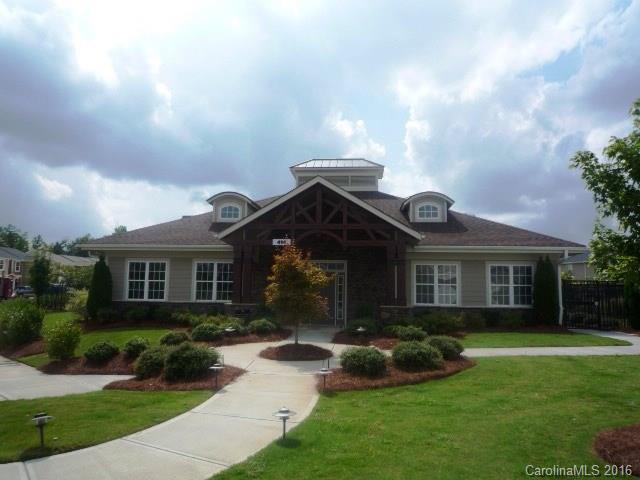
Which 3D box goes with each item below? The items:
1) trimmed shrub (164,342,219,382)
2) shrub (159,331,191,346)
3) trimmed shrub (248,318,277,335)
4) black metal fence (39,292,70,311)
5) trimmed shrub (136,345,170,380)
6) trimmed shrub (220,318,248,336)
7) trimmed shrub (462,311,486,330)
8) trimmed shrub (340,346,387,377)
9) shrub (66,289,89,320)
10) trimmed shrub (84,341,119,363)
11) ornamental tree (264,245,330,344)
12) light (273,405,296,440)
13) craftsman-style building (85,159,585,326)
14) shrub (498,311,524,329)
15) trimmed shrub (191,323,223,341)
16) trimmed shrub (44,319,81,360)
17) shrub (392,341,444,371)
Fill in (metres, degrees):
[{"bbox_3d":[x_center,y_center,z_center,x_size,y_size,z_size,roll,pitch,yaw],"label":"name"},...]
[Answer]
[{"bbox_3d":[-2.107,1.981,7.613,0.873,0.616,0.785,2,-5,-15],"label":"trimmed shrub"},{"bbox_3d":[-3.636,2.482,11.633,0.721,0.387,0.685,2,-5,-17],"label":"shrub"},{"bbox_3d":[-1.834,2.755,14.807,0.874,0.485,0.830,1,-5,-7],"label":"trimmed shrub"},{"bbox_3d":[-13.550,3.086,23.500,1.800,1.100,0.080,0,-5,5],"label":"black metal fence"},{"bbox_3d":[-2.723,1.992,7.642,0.659,0.504,0.626,0,-5,5],"label":"trimmed shrub"},{"bbox_3d":[-2.468,2.533,13.386,0.809,0.514,0.769,0,-5,5],"label":"trimmed shrub"},{"bbox_3d":[5.608,2.912,16.794,0.870,0.694,0.827,0,-5,5],"label":"trimmed shrub"},{"bbox_3d":[0.757,2.090,8.031,0.797,0.472,0.757,0,-5,5],"label":"trimmed shrub"},{"bbox_3d":[-9.927,2.613,19.004,0.947,1.337,0.900,3,-6,-27],"label":"shrub"},{"bbox_3d":[-4.235,2.154,8.997,0.670,0.389,0.637,0,-5,5],"label":"trimmed shrub"},{"bbox_3d":[-0.480,1.323,11.285,1.596,2.418,1.596,0,-5,5],"label":"ornamental tree"},{"bbox_3d":[-0.383,1.988,5.028,0.260,0.343,0.260,0,-5,5],"label":"light"},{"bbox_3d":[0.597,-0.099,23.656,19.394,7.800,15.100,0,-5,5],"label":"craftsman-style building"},{"bbox_3d":[7.007,2.874,17.002,0.952,0.566,0.857,-1,-6,22],"label":"shrub"},{"bbox_3d":[-3.049,2.462,12.454,0.861,0.472,0.818,0,-5,5],"label":"trimmed shrub"},{"bbox_3d":[-5.328,2.055,9.604,0.618,0.826,0.587,4,-6,-28],"label":"trimmed shrub"},{"bbox_3d":[1.880,2.191,8.868,0.957,0.528,0.909,0,-5,12],"label":"shrub"}]

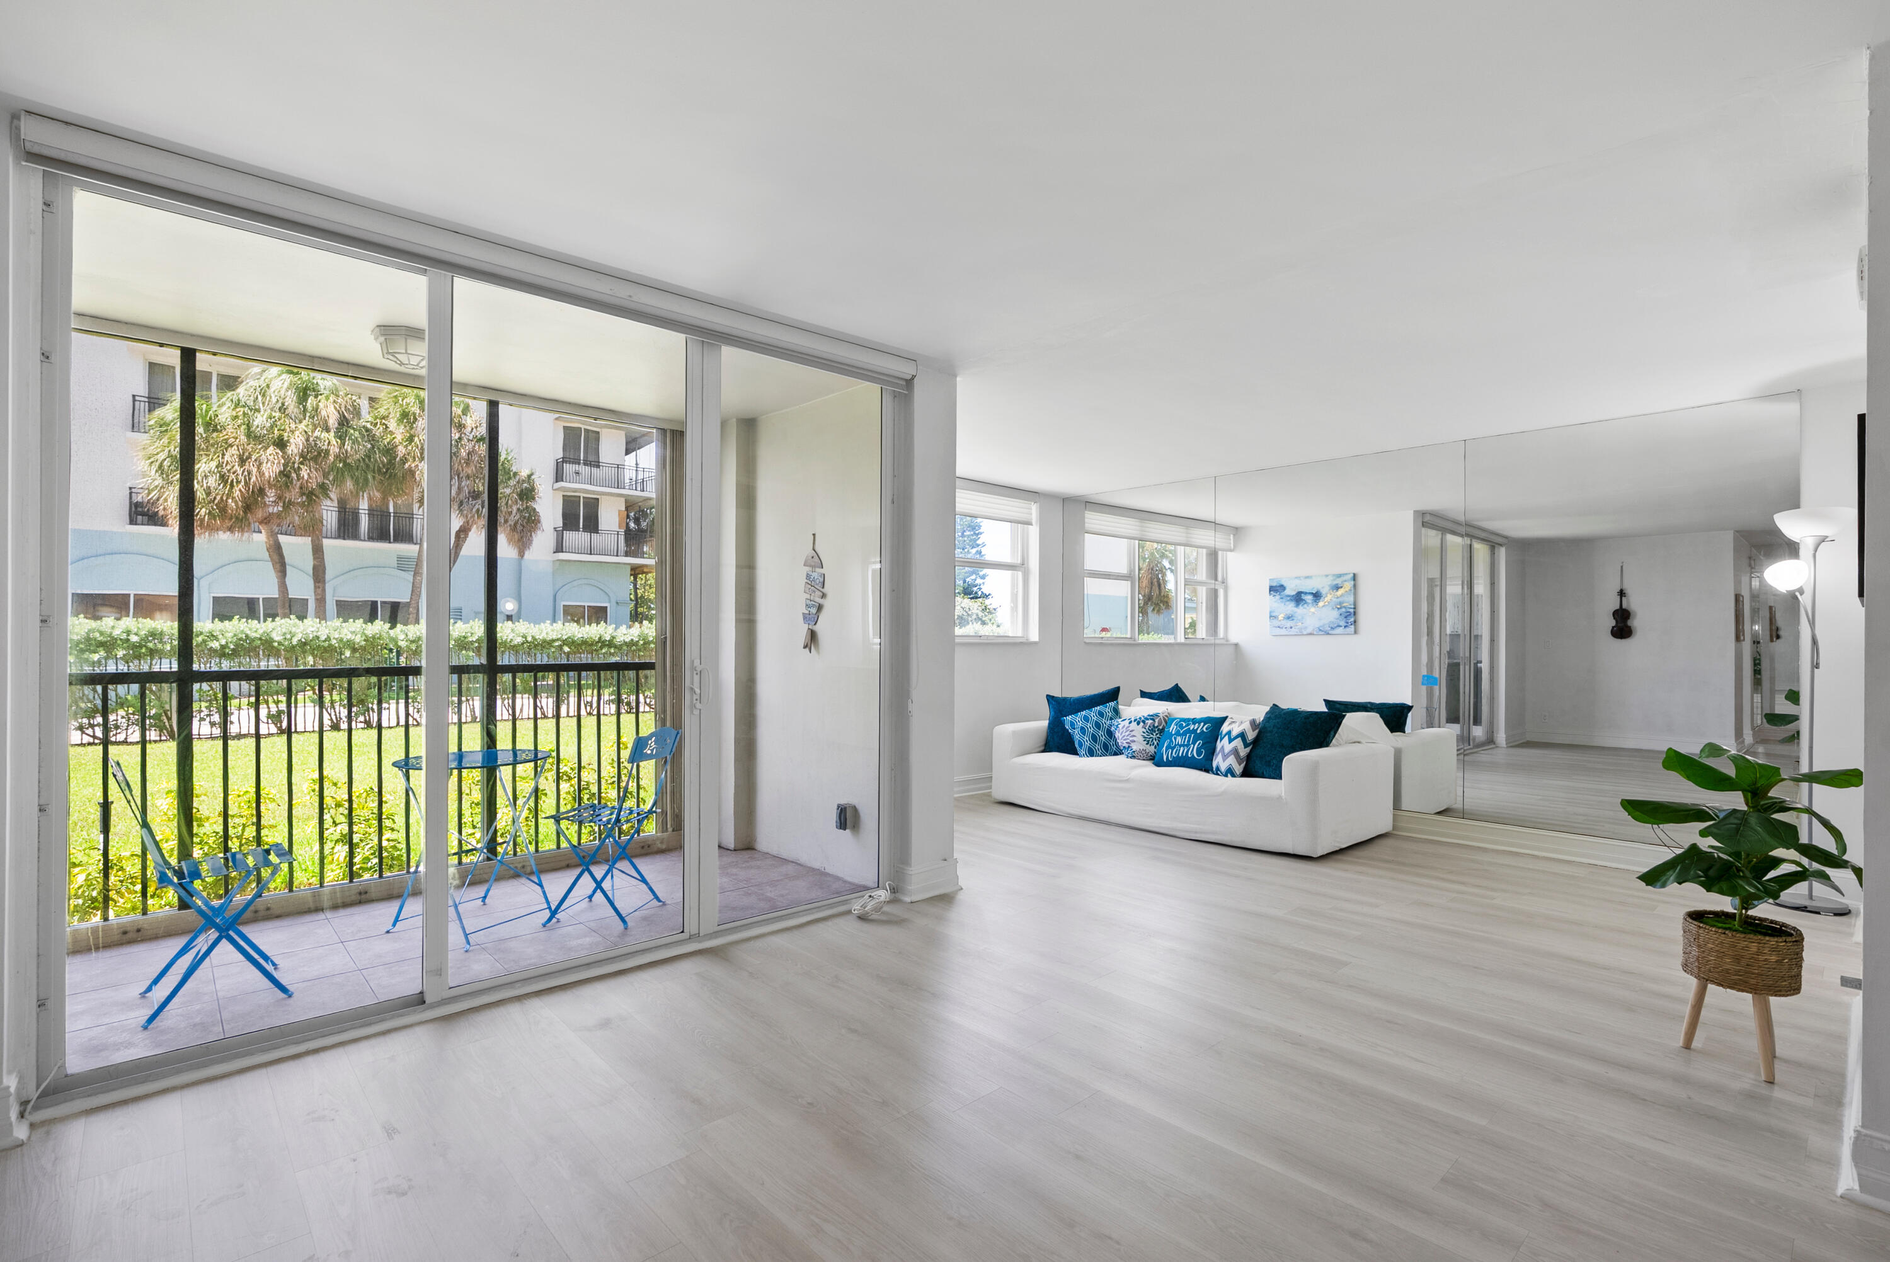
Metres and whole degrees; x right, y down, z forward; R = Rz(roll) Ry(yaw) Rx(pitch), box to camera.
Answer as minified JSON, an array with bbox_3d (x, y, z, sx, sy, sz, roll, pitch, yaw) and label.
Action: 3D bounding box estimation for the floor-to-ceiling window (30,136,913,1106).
[{"bbox_3d":[-1.269,0.021,3.120,2.900,2.460,0.130,0,0,-42],"label":"floor-to-ceiling window"}]

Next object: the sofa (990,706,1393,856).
[{"bbox_3d":[1.608,0.896,5.839,1.100,0.760,2.380,0,0,-44],"label":"sofa"}]

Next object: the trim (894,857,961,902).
[{"bbox_3d":[-0.080,1.179,4.042,0.310,0.165,0.150,0,0,-42],"label":"trim"}]

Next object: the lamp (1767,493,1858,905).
[{"bbox_3d":[3.996,0.362,3.870,0.330,1.830,0.330,0,0,-42],"label":"lamp"}]

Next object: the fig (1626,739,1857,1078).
[{"bbox_3d":[2.354,0.803,2.477,0.560,0.930,0.570,0,0,-42],"label":"fig"}]

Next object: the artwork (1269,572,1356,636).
[{"bbox_3d":[3.788,-0.265,8.716,0.035,0.610,0.914,0,0,-42],"label":"artwork"}]

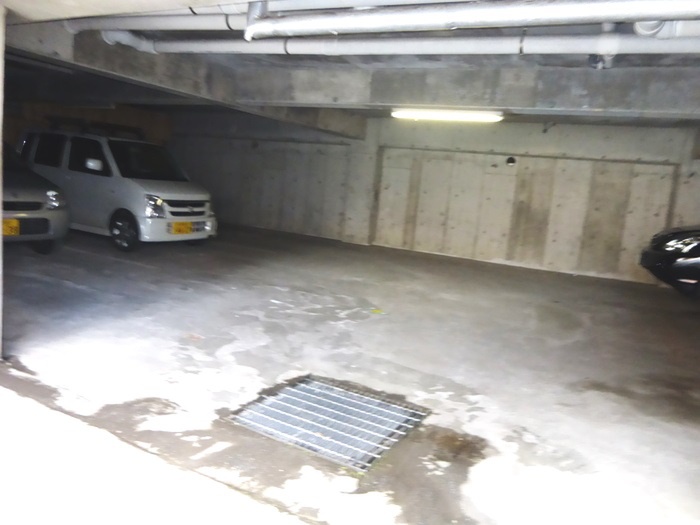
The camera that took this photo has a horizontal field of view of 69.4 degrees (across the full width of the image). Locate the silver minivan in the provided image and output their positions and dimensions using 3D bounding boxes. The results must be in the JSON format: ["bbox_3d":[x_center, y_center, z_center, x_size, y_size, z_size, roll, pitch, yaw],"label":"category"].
[{"bbox_3d":[-3.725,-1.197,8.152,3.395,1.645,1.475,10,11,28],"label":"silver minivan"}]

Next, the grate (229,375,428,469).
[{"bbox_3d":[-0.090,0.865,2.803,0.800,0.050,0.735,10,11,28],"label":"grate"}]

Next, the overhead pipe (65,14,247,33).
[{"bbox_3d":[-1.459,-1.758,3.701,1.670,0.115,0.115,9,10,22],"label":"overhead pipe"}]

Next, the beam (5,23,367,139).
[{"bbox_3d":[-1.278,-2.213,6.709,0.320,0.400,7.000,9,10,22],"label":"beam"}]

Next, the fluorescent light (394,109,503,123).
[{"bbox_3d":[1.026,-1.581,5.450,1.230,0.100,0.110,9,10,22],"label":"fluorescent light"}]

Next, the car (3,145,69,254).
[{"bbox_3d":[-4.972,-0.940,6.060,3.395,1.530,1.475,10,11,29],"label":"car"}]

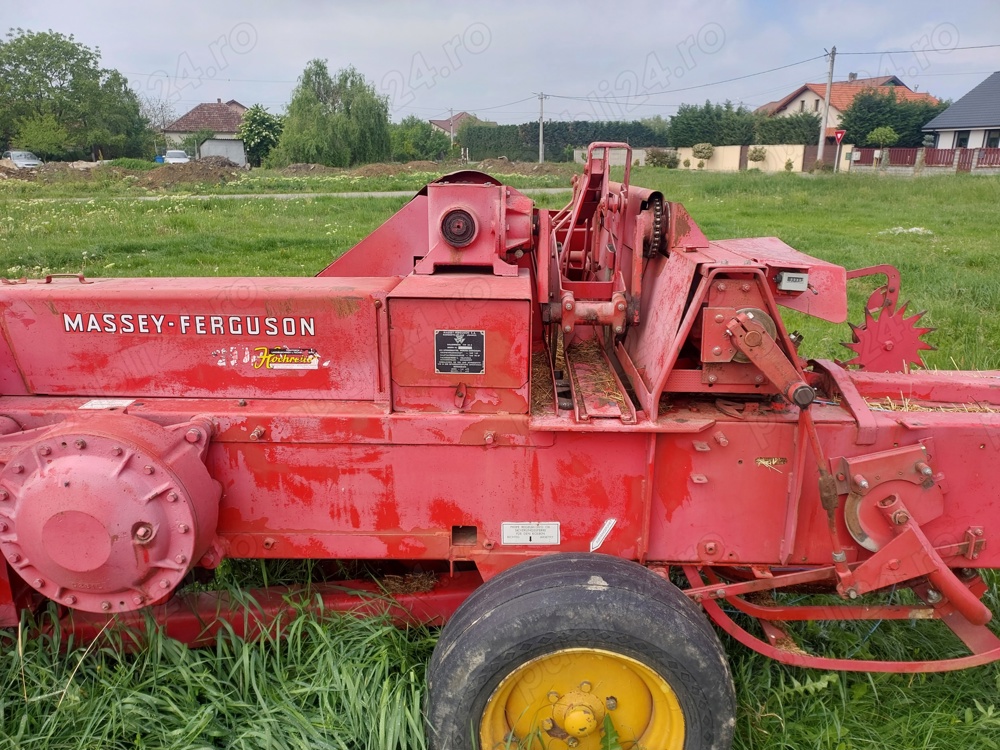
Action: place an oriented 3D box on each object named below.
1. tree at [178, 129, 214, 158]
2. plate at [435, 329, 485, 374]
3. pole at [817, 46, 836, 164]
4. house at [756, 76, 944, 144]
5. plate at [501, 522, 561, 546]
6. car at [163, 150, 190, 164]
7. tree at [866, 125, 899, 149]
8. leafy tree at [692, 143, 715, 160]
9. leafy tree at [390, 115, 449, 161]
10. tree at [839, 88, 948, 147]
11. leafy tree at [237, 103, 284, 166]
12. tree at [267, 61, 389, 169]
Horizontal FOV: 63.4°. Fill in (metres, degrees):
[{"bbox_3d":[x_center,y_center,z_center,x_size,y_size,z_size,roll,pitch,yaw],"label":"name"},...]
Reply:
[{"bbox_3d":[-24.972,-18.583,66.451,3.116,3.190,2.800,0,16,0],"label":"tree"},{"bbox_3d":[-0.088,-0.050,1.782,0.110,0.100,0.003,0,16,0],"label":"plate"},{"bbox_3d":[21.472,-17.390,53.290,0.300,7.931,0.300,6,17,20],"label":"pole"},{"bbox_3d":[30.595,-22.123,70.657,12.500,7.763,11.500,-4,16,-13],"label":"house"},{"bbox_3d":[0.072,0.366,1.866,0.135,0.058,0.003,0,16,0],"label":"plate"},{"bbox_3d":[-22.739,-15.075,57.046,1.770,1.460,4.300,-6,17,-20],"label":"car"},{"bbox_3d":[26.083,-15.494,55.373,2.182,3.162,2.200,0,16,0],"label":"tree"},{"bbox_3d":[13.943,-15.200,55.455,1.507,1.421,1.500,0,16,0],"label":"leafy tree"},{"bbox_3d":[-8.895,-25.711,88.342,6.548,5.218,6.000,0,16,0],"label":"leafy tree"},{"bbox_3d":[28.760,-17.962,59.358,8.040,5.787,6.000,0,16,0],"label":"tree"},{"bbox_3d":[-19.876,-19.772,67.159,3.983,5.103,3.800,0,16,0],"label":"leafy tree"},{"bbox_3d":[-14.453,-22.035,68.606,10.511,8.691,9.000,0,16,0],"label":"tree"}]

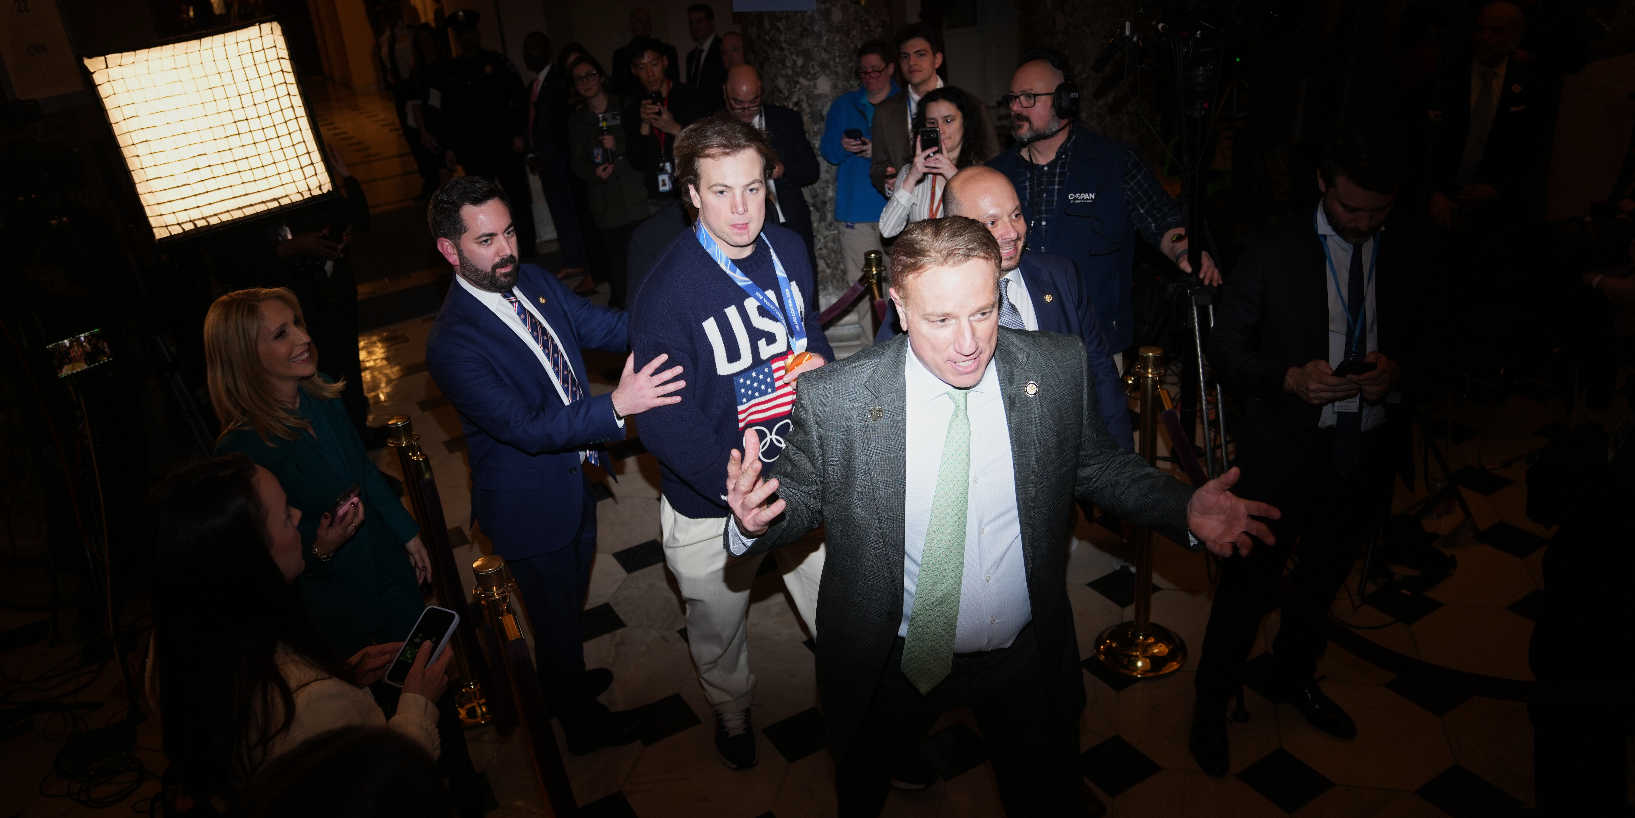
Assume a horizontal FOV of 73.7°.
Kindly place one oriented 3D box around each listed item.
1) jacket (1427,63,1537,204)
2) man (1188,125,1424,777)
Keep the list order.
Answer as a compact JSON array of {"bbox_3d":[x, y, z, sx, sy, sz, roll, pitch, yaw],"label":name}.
[{"bbox_3d":[2.487,-0.921,4.182,0.540,0.710,0.360,5,26,24],"label":"jacket"},{"bbox_3d":[1.221,0.138,2.793,0.560,1.680,0.500,-6,23,0],"label":"man"}]

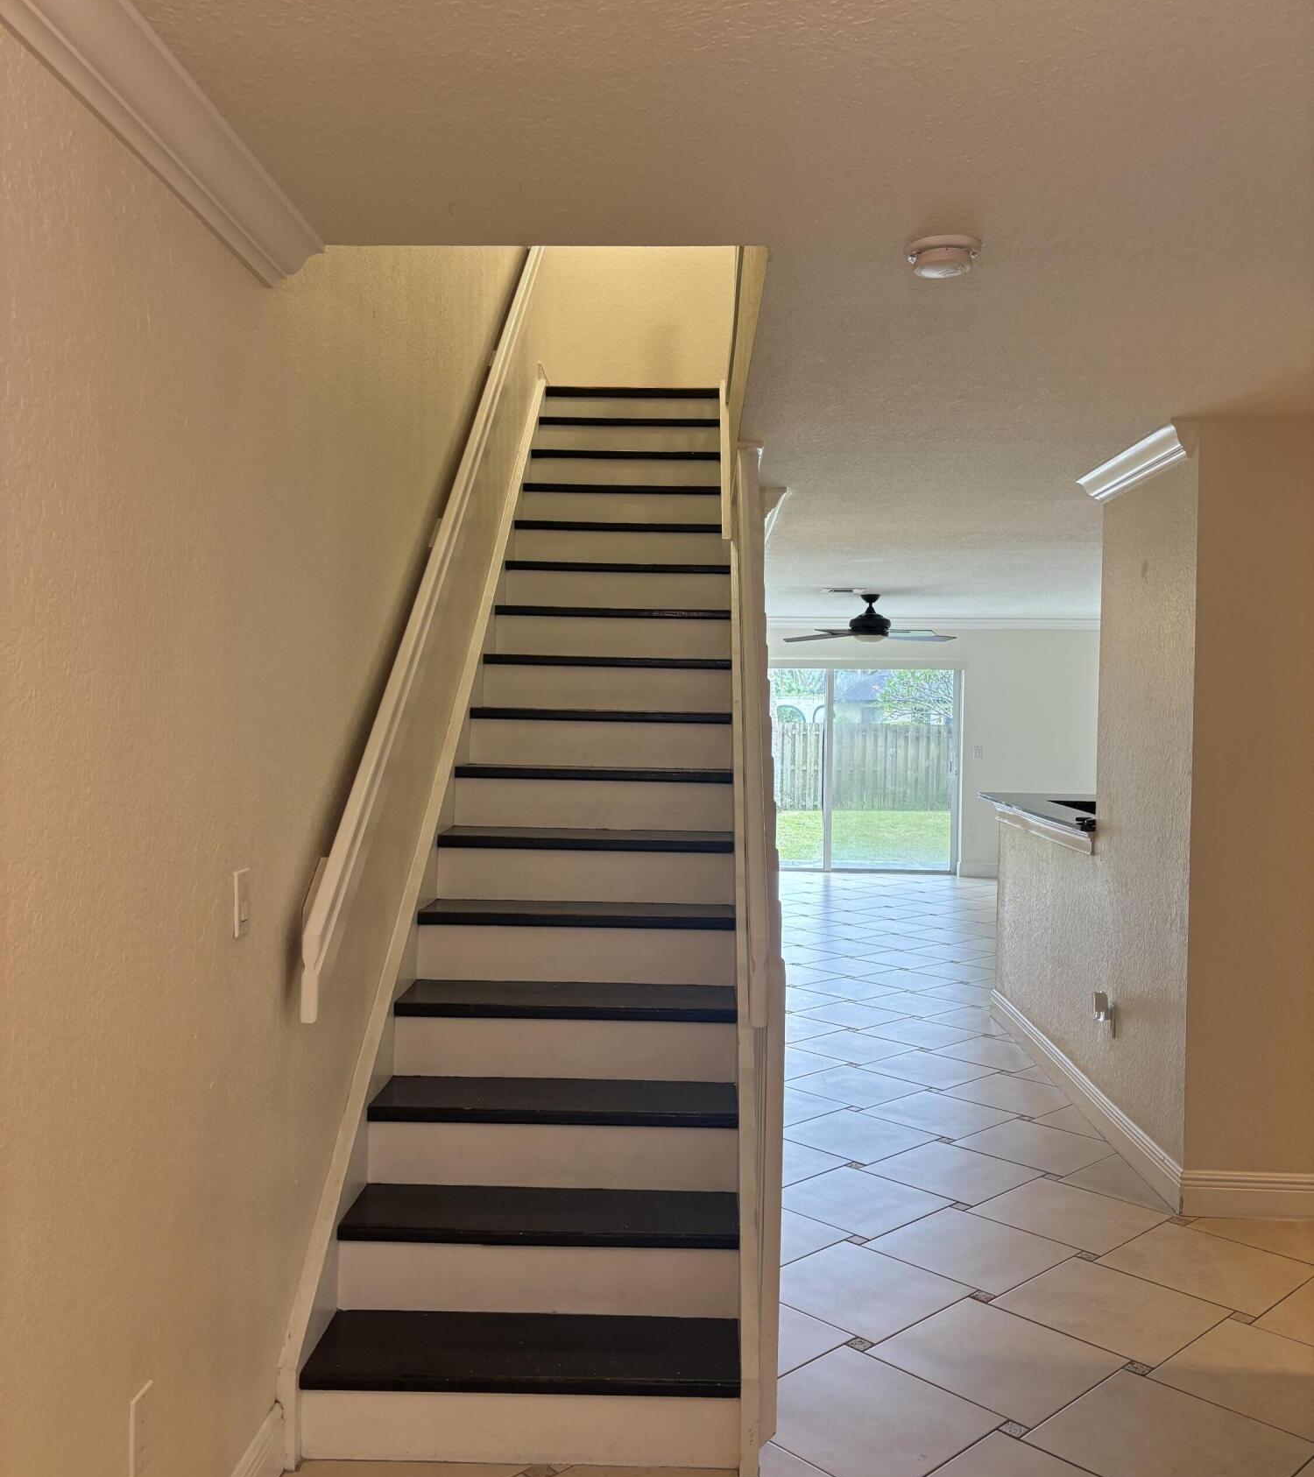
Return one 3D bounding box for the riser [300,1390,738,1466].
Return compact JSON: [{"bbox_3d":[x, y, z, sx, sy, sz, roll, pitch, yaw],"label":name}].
[{"bbox_3d":[-0.273,1.395,2.676,0.883,0.152,0.020,1,1,0],"label":"riser"}]

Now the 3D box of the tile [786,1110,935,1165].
[{"bbox_3d":[0.730,1.460,4.829,0.454,0.010,0.454,0,2,-43],"label":"tile"}]

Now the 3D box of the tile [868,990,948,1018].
[{"bbox_3d":[1.352,1.406,6.939,0.447,0.010,0.447,0,2,-43],"label":"tile"}]

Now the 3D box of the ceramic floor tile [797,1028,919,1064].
[{"bbox_3d":[0.894,1.409,5.988,0.448,0.012,0.448,0,2,-43],"label":"ceramic floor tile"}]

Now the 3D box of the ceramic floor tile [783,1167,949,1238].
[{"bbox_3d":[0.637,1.472,4.186,0.454,0.010,0.454,0,2,-43],"label":"ceramic floor tile"}]

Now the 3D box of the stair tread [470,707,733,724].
[{"bbox_3d":[-0.182,-0.077,4.535,0.883,0.034,0.269,1,1,0],"label":"stair tread"}]

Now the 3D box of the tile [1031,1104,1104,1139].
[{"bbox_3d":[1.616,1.444,4.920,0.343,0.012,0.343,0,2,-43],"label":"tile"}]

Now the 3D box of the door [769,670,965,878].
[{"bbox_3d":[1.704,0.293,12.810,2.520,2.030,0.100,1,1,2],"label":"door"}]

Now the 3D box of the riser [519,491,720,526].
[{"bbox_3d":[-0.144,-0.970,5.678,0.847,0.160,0.020,1,1,0],"label":"riser"}]

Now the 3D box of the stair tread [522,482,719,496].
[{"bbox_3d":[-0.144,-1.068,5.759,0.840,0.035,0.259,1,1,2],"label":"stair tread"}]

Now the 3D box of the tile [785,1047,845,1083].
[{"bbox_3d":[0.540,1.438,5.837,0.454,0.010,0.454,0,2,-43],"label":"tile"}]

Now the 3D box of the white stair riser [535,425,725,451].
[{"bbox_3d":[-0.128,-1.386,6.222,0.851,0.169,0.022,1,1,2],"label":"white stair riser"}]

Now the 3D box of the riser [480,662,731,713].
[{"bbox_3d":[-0.173,-0.178,4.620,0.872,0.154,0.020,1,1,0],"label":"riser"}]

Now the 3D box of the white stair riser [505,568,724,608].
[{"bbox_3d":[-0.151,-0.571,5.178,0.883,0.161,0.020,1,1,0],"label":"white stair riser"}]

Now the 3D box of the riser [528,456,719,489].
[{"bbox_3d":[-0.141,-1.181,5.970,0.851,0.161,0.022,1,1,2],"label":"riser"}]

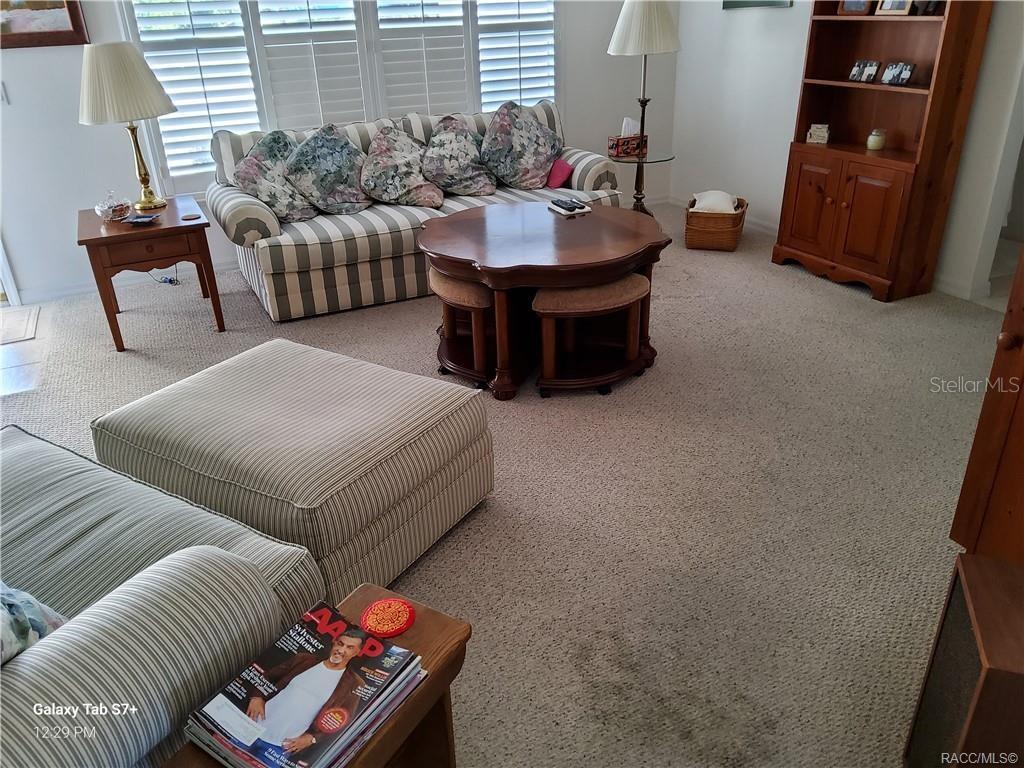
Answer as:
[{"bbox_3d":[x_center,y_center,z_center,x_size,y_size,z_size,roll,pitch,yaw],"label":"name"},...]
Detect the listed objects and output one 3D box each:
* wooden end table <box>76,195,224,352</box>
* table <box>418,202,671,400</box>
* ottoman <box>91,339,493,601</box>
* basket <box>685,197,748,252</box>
[{"bbox_3d":[-1.871,-0.607,4.023,0.573,0.551,0.725,-14,29,-23],"label":"wooden end table"},{"bbox_3d":[0.126,-0.432,3.516,1.058,0.536,1.058,-2,26,1],"label":"table"},{"bbox_3d":[-0.653,0.224,2.399,0.913,0.416,0.747,14,31,29],"label":"ottoman"},{"bbox_3d":[1.316,-1.043,4.967,0.355,0.249,0.413,7,28,19],"label":"basket"}]

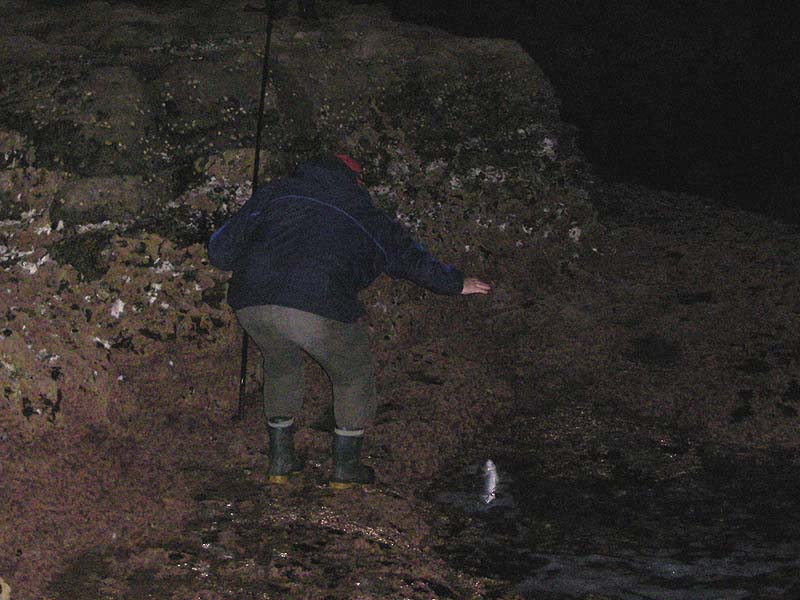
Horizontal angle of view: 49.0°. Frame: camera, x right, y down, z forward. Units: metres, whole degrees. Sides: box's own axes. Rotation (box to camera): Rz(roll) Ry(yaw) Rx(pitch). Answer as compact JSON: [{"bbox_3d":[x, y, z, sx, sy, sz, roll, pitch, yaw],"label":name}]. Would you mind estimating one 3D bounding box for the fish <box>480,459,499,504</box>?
[{"bbox_3d":[0.448,0.909,4.400,0.065,0.230,0.042,-4,11,-20],"label":"fish"}]

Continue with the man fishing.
[{"bbox_3d":[-0.270,0.080,4.279,1.038,1.552,1.048,7,12,33],"label":"man fishing"}]

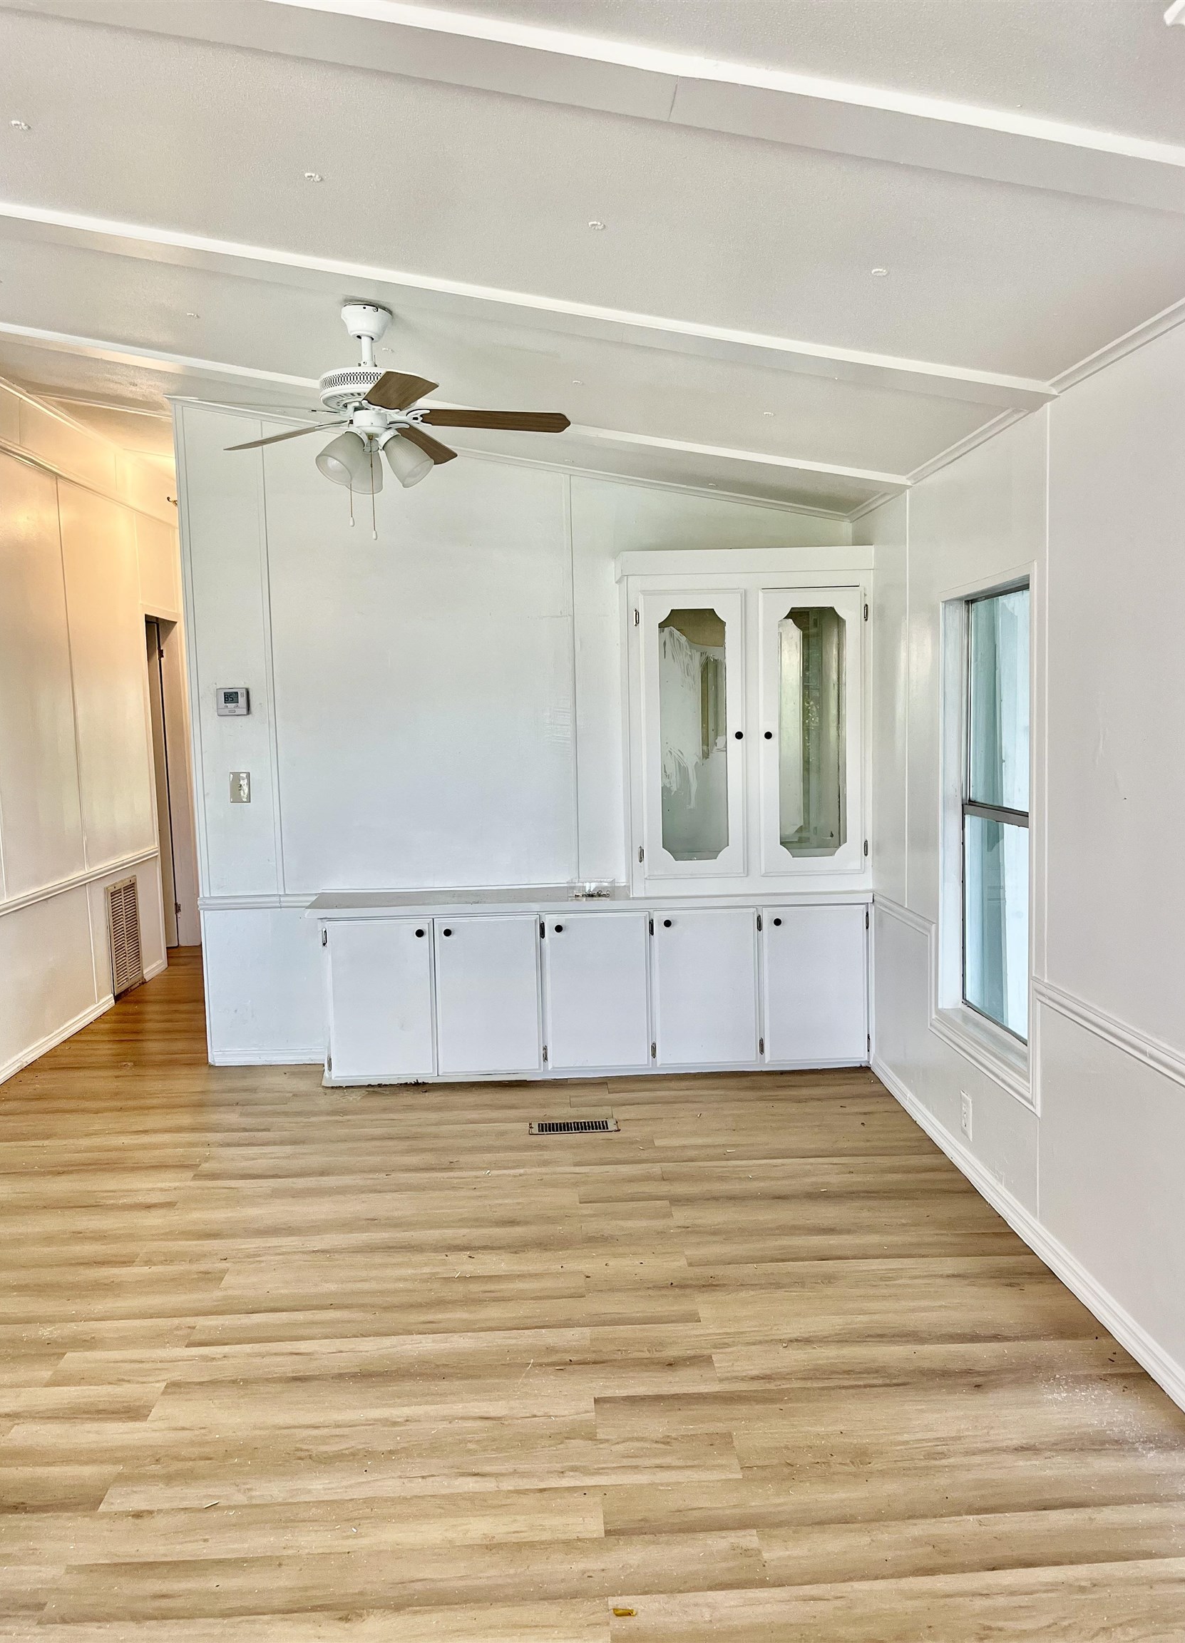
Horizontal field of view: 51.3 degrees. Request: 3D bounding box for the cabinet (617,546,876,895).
[{"bbox_3d":[0.603,-0.392,4.966,0.981,1.330,0.328,-2,5,-2],"label":"cabinet"}]

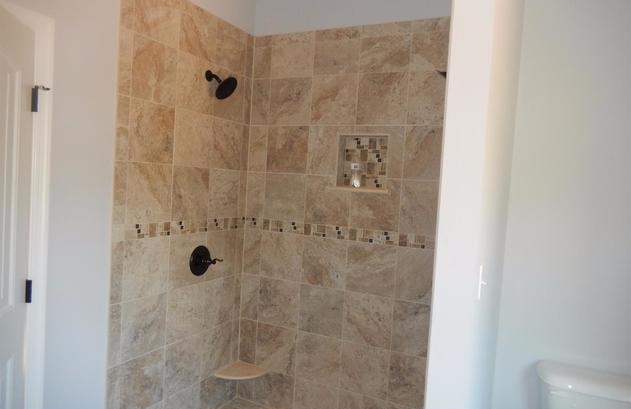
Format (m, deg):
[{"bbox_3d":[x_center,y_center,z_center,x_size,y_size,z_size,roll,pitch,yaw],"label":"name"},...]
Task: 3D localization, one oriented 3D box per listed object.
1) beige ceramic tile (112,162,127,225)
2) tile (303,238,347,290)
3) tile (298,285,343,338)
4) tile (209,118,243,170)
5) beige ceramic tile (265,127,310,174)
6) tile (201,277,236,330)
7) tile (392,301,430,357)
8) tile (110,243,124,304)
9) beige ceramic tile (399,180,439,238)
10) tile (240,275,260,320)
[{"bbox_3d":[-0.928,-0.057,2.159,0.010,0.302,0.072,5,3,26],"label":"beige ceramic tile"},{"bbox_3d":[0.055,0.361,2.840,0.303,0.303,0.013,5,3,26],"label":"tile"},{"bbox_3d":[0.038,0.664,2.840,0.302,0.302,0.010,5,3,26],"label":"tile"},{"bbox_3d":[-0.553,-0.371,2.869,0.010,0.302,0.302,5,3,26],"label":"tile"},{"bbox_3d":[-0.180,-0.351,2.947,0.306,0.308,0.013,5,3,26],"label":"beige ceramic tile"},{"bbox_3d":[-0.616,0.626,2.903,0.013,0.302,0.293,5,3,26],"label":"tile"},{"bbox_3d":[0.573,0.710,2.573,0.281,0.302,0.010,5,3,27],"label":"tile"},{"bbox_3d":[-0.953,0.329,2.185,0.012,0.297,0.067,4,2,26],"label":"tile"},{"bbox_3d":[0.626,0.020,2.544,0.302,0.302,0.010,5,3,26],"label":"beige ceramic tile"},{"bbox_3d":[-0.439,0.626,3.082,0.146,0.302,0.010,5,3,27],"label":"tile"}]

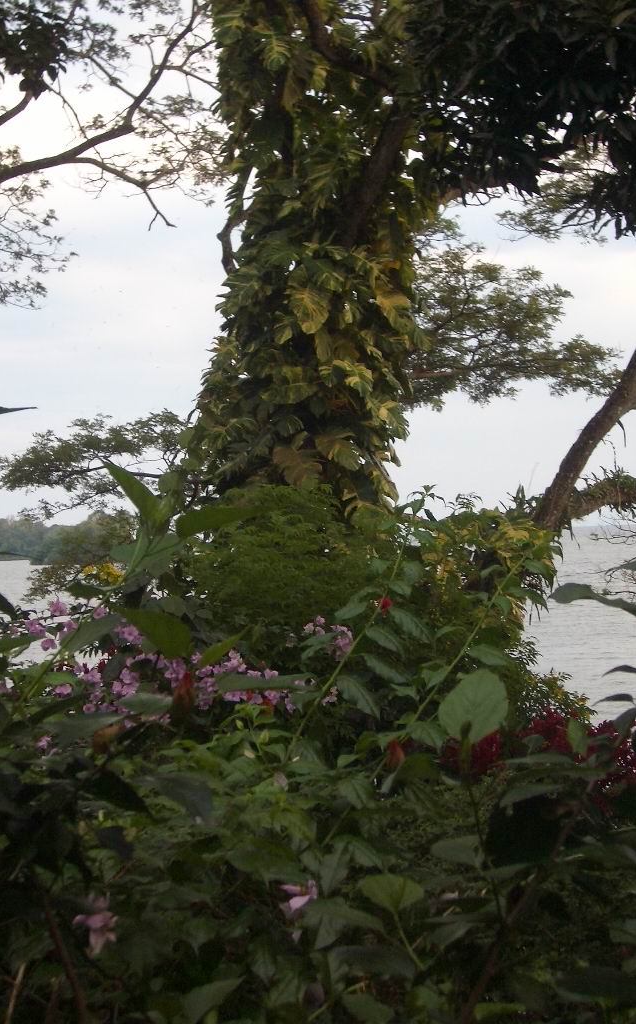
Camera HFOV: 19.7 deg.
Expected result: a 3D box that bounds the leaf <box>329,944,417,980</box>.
[{"bbox_3d":[0.061,0.516,2.100,0.100,0.020,0.050,17,35,12],"label":"leaf"}]

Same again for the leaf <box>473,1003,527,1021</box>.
[{"bbox_3d":[0.204,0.558,2.050,0.058,0.020,0.040,-2,-1,0],"label":"leaf"}]

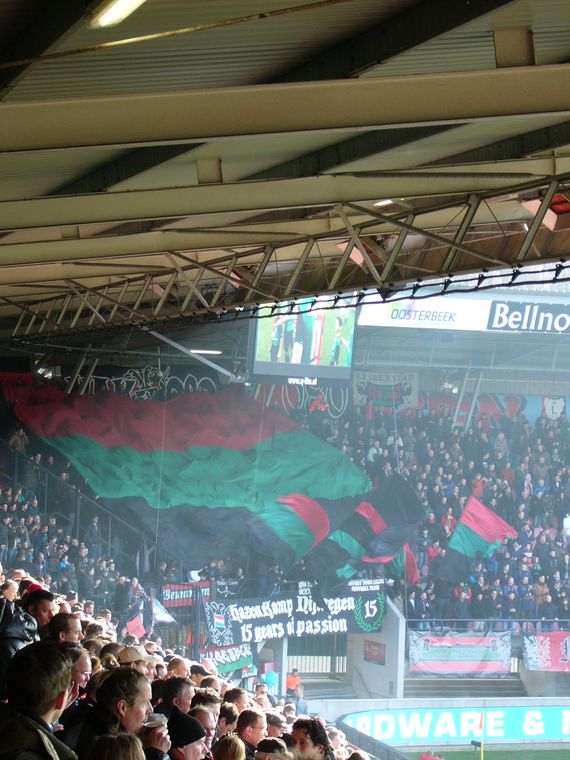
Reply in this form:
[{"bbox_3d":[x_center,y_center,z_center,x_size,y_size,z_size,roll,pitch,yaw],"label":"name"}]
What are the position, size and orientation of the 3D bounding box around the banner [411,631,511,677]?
[{"bbox_3d":[5.439,8.471,67.999,3.366,1.345,0.060,2,-1,-17],"label":"banner"}]

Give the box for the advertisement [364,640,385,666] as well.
[{"bbox_3d":[2.809,8.556,68.837,0.050,0.679,1.420,2,-1,-25],"label":"advertisement"}]

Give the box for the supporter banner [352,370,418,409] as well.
[{"bbox_3d":[3.686,0.366,80.350,2.488,1.300,0.050,2,-1,-17],"label":"supporter banner"}]

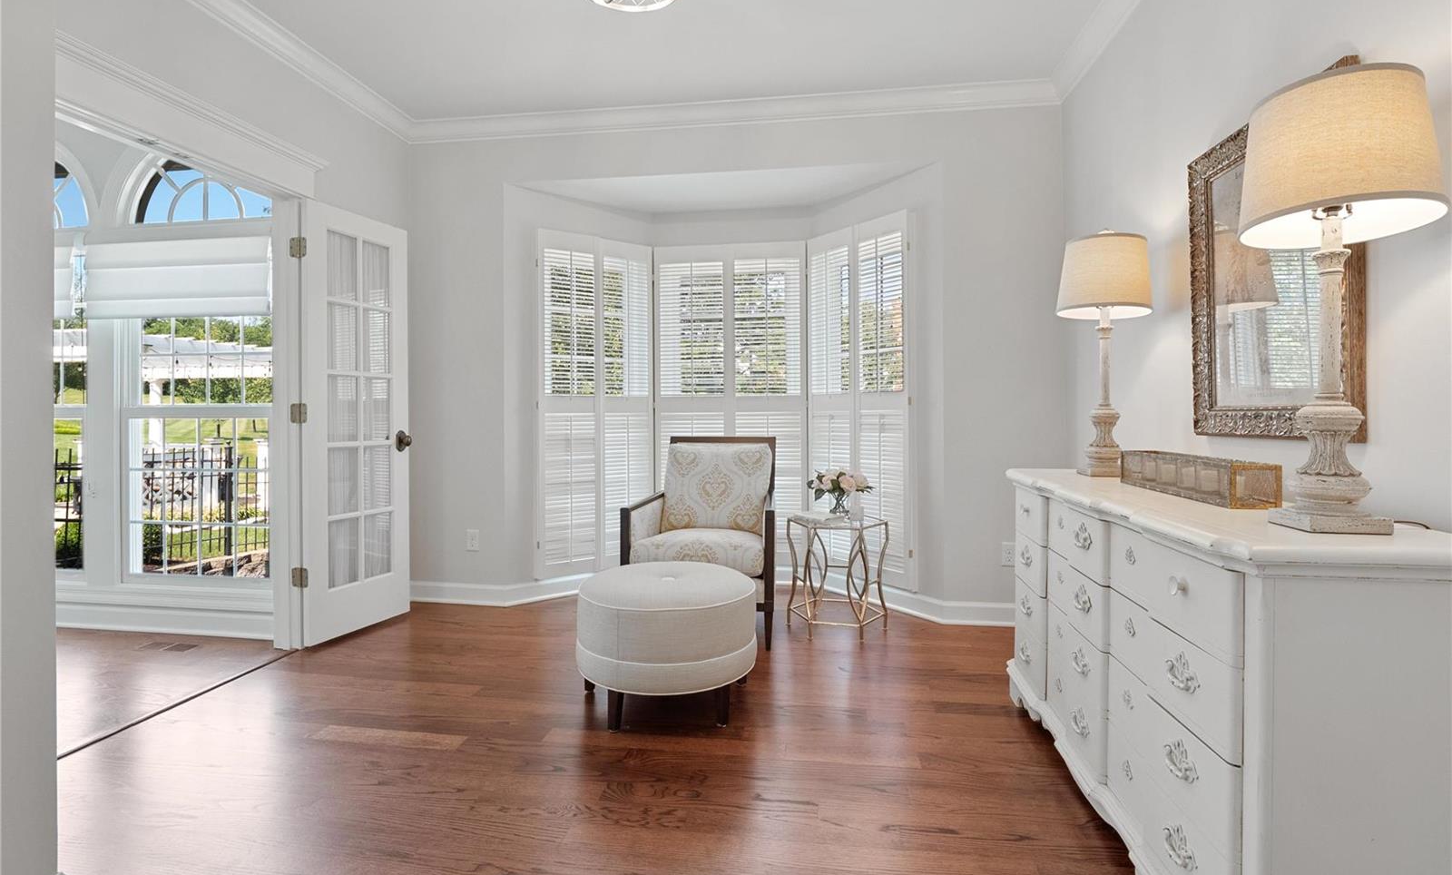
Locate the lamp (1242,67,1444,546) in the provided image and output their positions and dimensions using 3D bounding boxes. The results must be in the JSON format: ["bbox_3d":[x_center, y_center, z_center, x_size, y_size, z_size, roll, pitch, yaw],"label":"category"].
[{"bbox_3d":[1.202,-0.260,1.280,0.302,0.884,0.302,0,2,8],"label":"lamp"}]

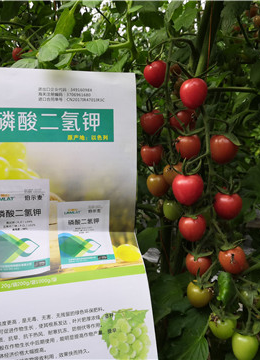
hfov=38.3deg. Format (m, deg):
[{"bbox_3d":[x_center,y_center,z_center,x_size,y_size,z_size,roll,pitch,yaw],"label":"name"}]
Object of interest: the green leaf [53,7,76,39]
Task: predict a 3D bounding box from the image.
[{"bbox_3d":[-0.086,-0.206,0.490,0.025,0.048,0.014,28,-7,-34],"label":"green leaf"}]

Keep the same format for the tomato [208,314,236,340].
[{"bbox_3d":[0.104,0.164,0.415,0.029,0.027,0.029,0,6,0],"label":"tomato"}]

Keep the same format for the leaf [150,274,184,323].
[{"bbox_3d":[0.047,0.151,0.480,0.048,0.062,0.018,6,-12,2],"label":"leaf"}]

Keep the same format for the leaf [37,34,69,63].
[{"bbox_3d":[-0.124,-0.211,0.600,0.057,0.034,0.020,-41,0,3],"label":"leaf"}]

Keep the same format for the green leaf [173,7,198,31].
[{"bbox_3d":[0.071,-0.207,0.480,0.032,0.032,0.015,0,10,0],"label":"green leaf"}]

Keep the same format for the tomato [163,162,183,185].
[{"bbox_3d":[0.049,-0.007,0.425,0.025,0.026,0.025,0,10,0],"label":"tomato"}]

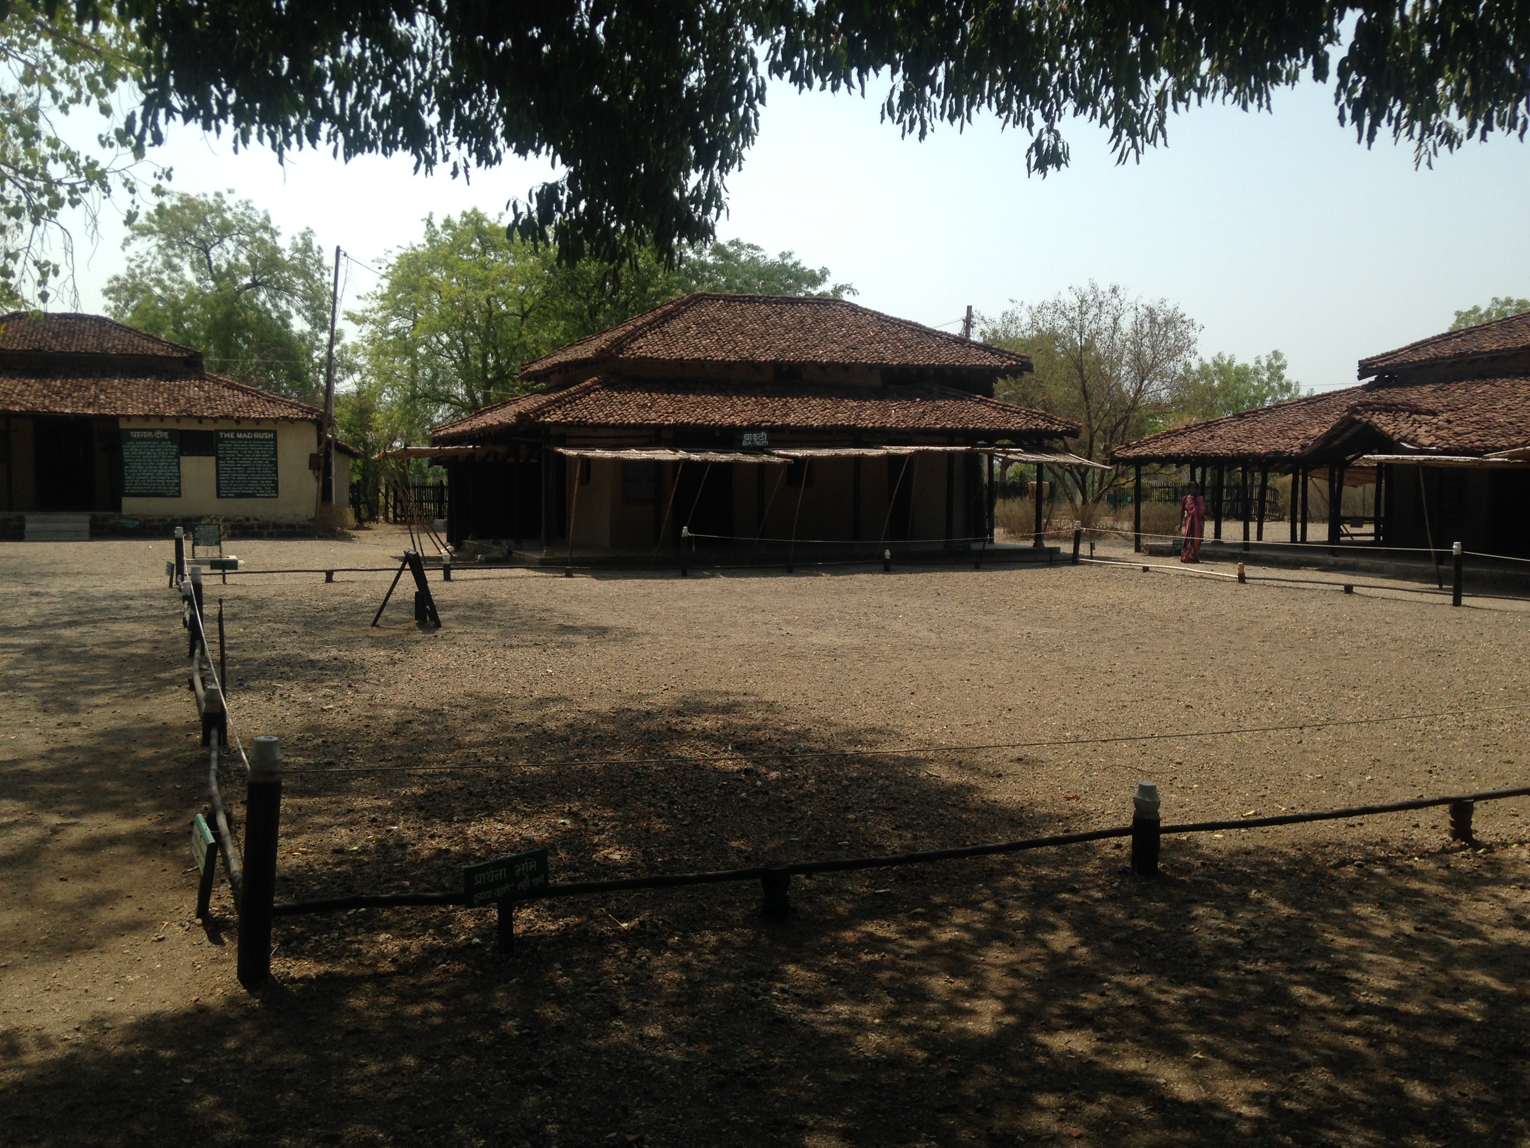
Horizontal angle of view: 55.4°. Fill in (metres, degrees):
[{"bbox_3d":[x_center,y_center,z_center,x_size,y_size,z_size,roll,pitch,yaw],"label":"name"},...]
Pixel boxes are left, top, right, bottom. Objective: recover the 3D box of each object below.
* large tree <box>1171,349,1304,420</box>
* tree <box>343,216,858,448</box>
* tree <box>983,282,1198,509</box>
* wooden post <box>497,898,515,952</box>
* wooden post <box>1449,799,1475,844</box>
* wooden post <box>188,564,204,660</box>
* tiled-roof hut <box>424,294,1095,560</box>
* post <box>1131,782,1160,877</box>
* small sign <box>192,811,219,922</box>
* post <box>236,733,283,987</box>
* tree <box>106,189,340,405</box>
[{"bbox_3d":[18.530,-5.415,56.764,5.650,6.560,5.500,0,4,0],"label":"large tree"},{"bbox_3d":[-5.320,-6.678,47.663,16.360,10.210,12.000,0,4,0],"label":"tree"},{"bbox_3d":[9.611,-4.876,42.770,6.340,7.310,6.000,0,4,0],"label":"tree"},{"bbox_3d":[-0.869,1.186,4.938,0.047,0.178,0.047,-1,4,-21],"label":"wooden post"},{"bbox_3d":[3.074,1.091,6.471,0.098,0.176,0.098,-1,4,-21],"label":"wooden post"},{"bbox_3d":[-5.074,0.331,13.018,0.100,0.803,0.100,-1,4,-21],"label":"wooden post"},{"bbox_3d":[-0.704,-3.438,32.601,11.900,5.750,10.300,-1,4,-21],"label":"tiled-roof hut"},{"bbox_3d":[1.532,1.030,5.893,0.105,0.370,0.105,1,4,-22],"label":"post"},{"bbox_3d":[-2.018,1.092,5.309,0.050,0.320,0.330,13,-3,-30],"label":"small sign"},{"bbox_3d":[-1.583,0.904,4.609,0.105,0.782,0.105,1,4,-22],"label":"post"},{"bbox_3d":[-20.519,-8.151,54.583,8.790,12.190,8.500,0,4,0],"label":"tree"}]

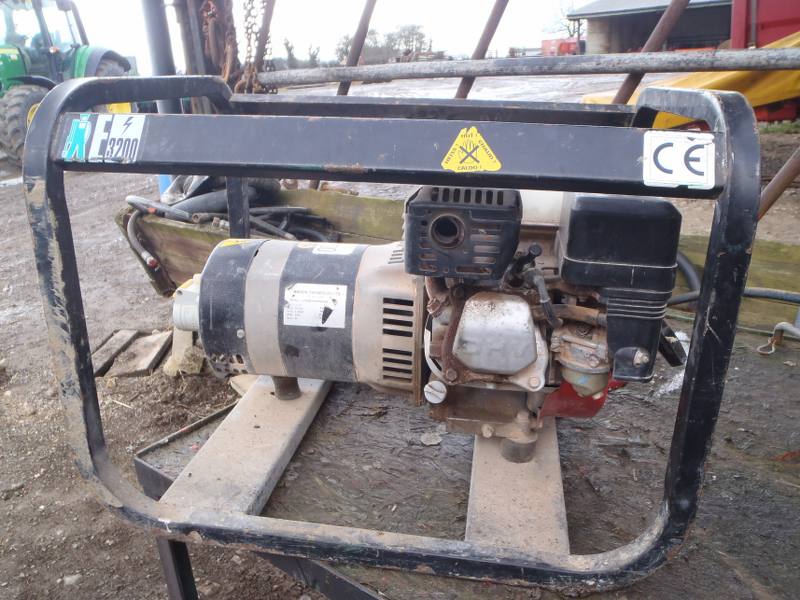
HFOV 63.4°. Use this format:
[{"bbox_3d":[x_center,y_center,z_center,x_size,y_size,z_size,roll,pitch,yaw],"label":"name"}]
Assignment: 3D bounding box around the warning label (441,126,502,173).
[{"bbox_3d":[0.057,-0.118,0.508,0.047,0.037,0.001,4,-3,9],"label":"warning label"}]

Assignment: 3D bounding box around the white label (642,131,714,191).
[{"bbox_3d":[0.209,-0.105,0.485,0.052,0.042,0.001,4,-3,9],"label":"white label"}]

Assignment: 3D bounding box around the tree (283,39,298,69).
[{"bbox_3d":[-17.768,-39.754,105.000,2.500,5.200,2.500,-3,20,0],"label":"tree"}]

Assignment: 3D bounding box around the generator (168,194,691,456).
[{"bbox_3d":[0.008,-0.007,0.789,0.570,0.360,0.345,4,21,9],"label":"generator"}]

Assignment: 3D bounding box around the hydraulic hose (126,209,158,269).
[{"bbox_3d":[-0.585,-0.135,1.470,0.075,0.145,0.065,-3,20,0],"label":"hydraulic hose"}]

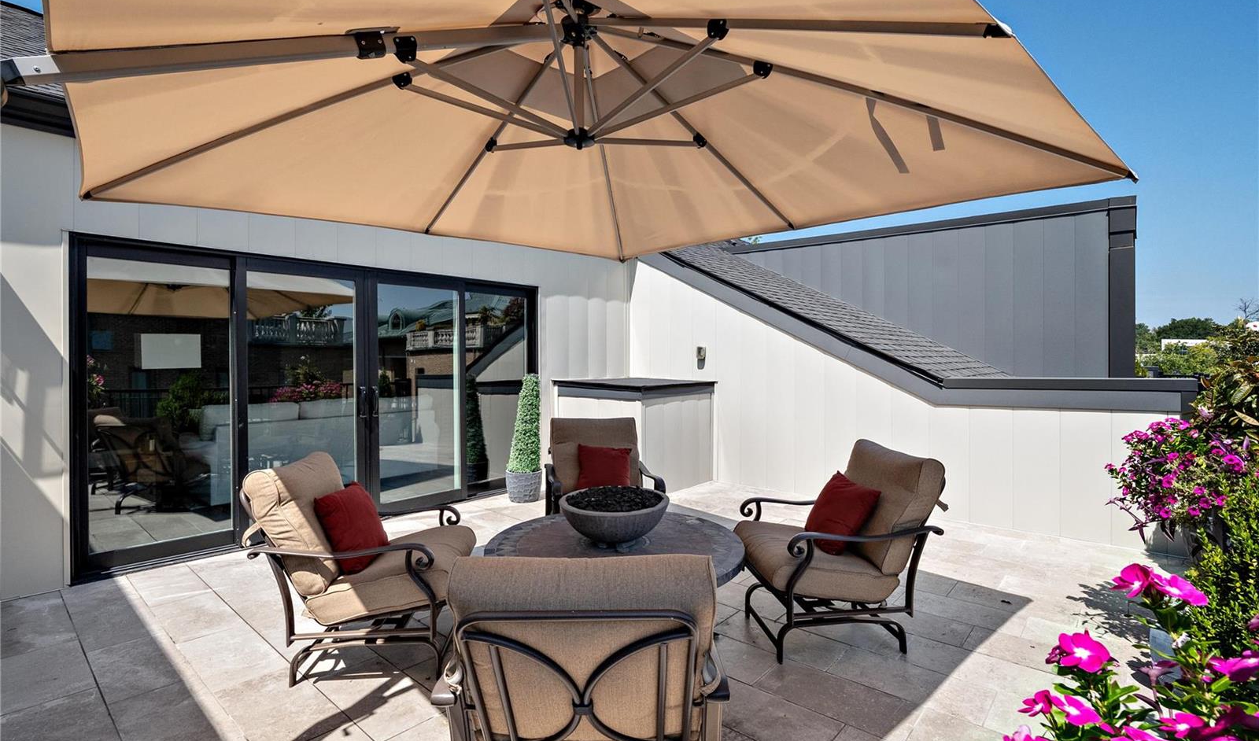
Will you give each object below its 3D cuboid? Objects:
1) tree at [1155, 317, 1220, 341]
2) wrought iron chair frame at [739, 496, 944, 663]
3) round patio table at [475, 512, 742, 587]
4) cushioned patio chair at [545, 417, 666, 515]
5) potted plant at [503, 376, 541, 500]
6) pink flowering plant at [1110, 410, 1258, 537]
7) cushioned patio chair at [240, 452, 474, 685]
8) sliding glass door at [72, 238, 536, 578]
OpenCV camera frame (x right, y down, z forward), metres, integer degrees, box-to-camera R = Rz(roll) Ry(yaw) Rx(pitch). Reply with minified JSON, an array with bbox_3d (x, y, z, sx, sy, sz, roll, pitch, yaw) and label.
[{"bbox_3d":[89.820,-1.500,90.000,8.500,14.000,8.500,0,1,44],"label":"tree"},{"bbox_3d":[1.028,0.904,2.765,0.810,0.780,0.700,0,1,-7],"label":"wrought iron chair frame"},{"bbox_3d":[-0.068,1.067,2.715,1.220,0.465,1.220,0,1,0],"label":"round patio table"},{"bbox_3d":[-0.202,0.828,3.854,0.700,0.920,0.870,0,1,-15],"label":"cushioned patio chair"},{"bbox_3d":[-1.054,0.649,5.550,0.360,1.249,0.360,0,1,0],"label":"potted plant"},{"bbox_3d":[3.450,0.664,3.500,0.660,0.770,0.660,0,1,44],"label":"pink flowering plant"},{"bbox_3d":[-1.188,0.847,2.574,0.870,0.920,0.700,0,1,-6],"label":"cushioned patio chair"},{"bbox_3d":[-2.217,0.213,4.782,0.130,2.140,3.630,0,1,40],"label":"sliding glass door"}]

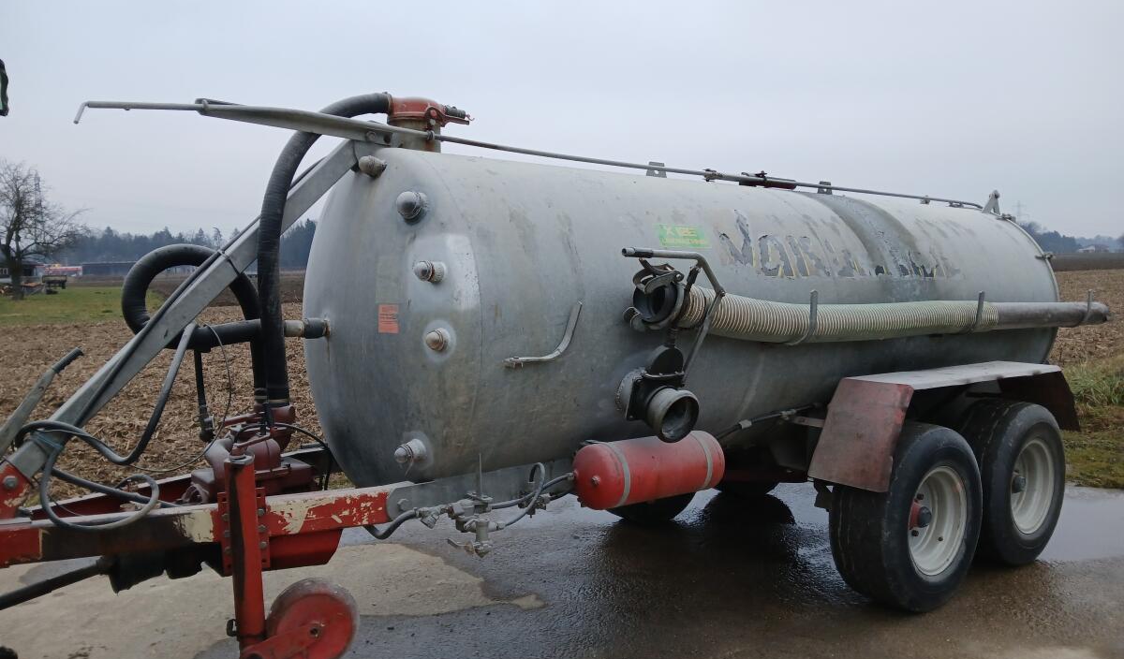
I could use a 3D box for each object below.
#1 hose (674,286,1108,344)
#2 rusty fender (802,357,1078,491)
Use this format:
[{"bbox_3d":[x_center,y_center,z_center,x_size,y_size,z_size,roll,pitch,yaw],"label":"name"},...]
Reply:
[{"bbox_3d":[2.080,-0.083,4.541,4.082,0.265,0.207,-1,4,-37],"label":"hose"},{"bbox_3d":[2.106,0.431,4.448,1.971,0.455,0.364,-2,4,-37],"label":"rusty fender"}]

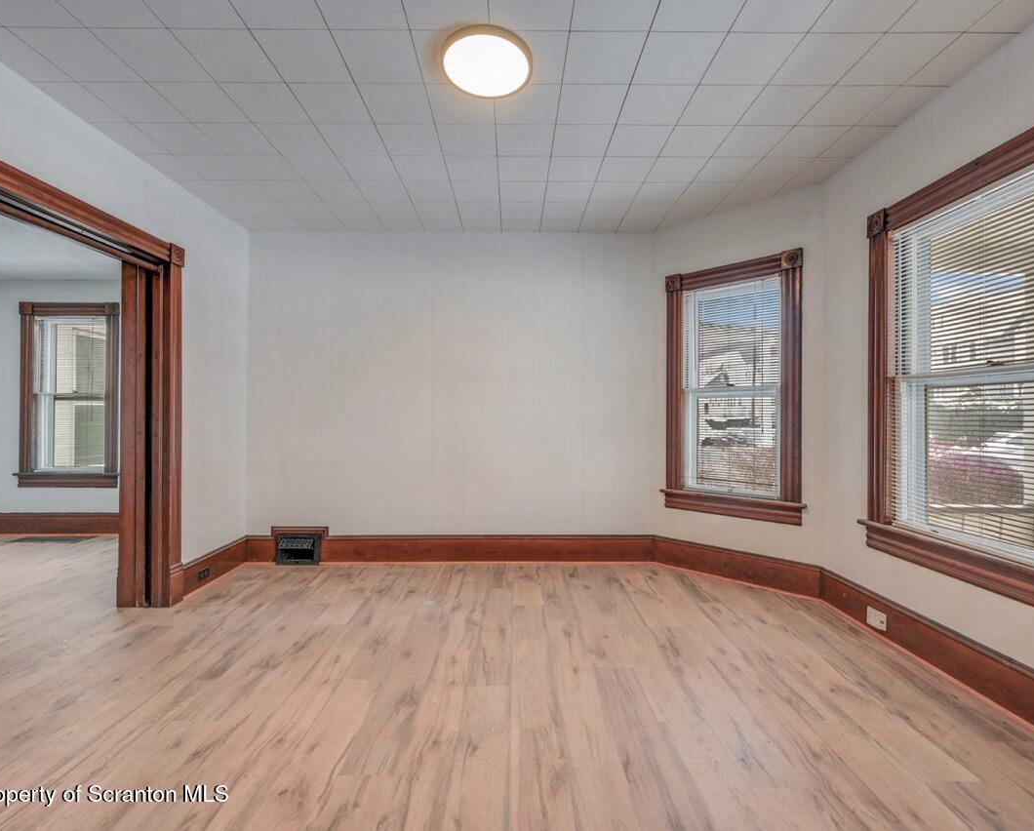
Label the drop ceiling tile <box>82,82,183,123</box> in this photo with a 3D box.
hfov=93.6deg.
[{"bbox_3d":[-1.802,-1.490,2.306,0.305,0.016,0.305,0,0,-1],"label":"drop ceiling tile"}]

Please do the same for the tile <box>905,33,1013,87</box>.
[{"bbox_3d":[1.833,-1.479,2.019,0.213,0.018,0.302,0,0,-1],"label":"tile"}]

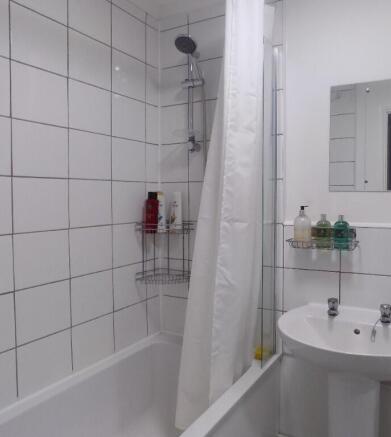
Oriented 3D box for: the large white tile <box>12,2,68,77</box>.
[{"bbox_3d":[-0.581,-0.658,1.417,0.010,0.200,0.250,1,3,30],"label":"large white tile"}]

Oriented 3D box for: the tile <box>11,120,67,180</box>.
[{"bbox_3d":[-0.574,-0.252,1.442,0.010,0.198,0.248,2,3,30],"label":"tile"}]

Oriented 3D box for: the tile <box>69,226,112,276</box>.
[{"bbox_3d":[-0.445,0.137,1.677,0.010,0.198,0.248,2,3,30],"label":"tile"}]

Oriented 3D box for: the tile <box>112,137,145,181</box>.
[{"bbox_3d":[-0.323,-0.278,1.871,0.010,0.198,0.248,2,3,30],"label":"tile"}]

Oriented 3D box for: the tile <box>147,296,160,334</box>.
[{"bbox_3d":[-0.220,0.513,2.072,0.010,0.191,0.115,1,3,30],"label":"tile"}]

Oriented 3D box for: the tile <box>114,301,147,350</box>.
[{"bbox_3d":[-0.319,0.527,1.921,0.010,0.195,0.250,1,3,30],"label":"tile"}]

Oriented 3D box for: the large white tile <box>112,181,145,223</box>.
[{"bbox_3d":[-0.321,-0.076,1.890,0.010,0.200,0.250,1,3,30],"label":"large white tile"}]

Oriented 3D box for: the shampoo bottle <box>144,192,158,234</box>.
[{"bbox_3d":[-0.223,-0.029,1.975,0.067,0.206,0.047,-1,3,-6],"label":"shampoo bottle"}]

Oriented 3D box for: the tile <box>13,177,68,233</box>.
[{"bbox_3d":[-0.578,-0.052,1.449,0.010,0.200,0.250,1,3,30],"label":"tile"}]

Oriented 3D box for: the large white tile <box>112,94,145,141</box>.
[{"bbox_3d":[-0.323,-0.480,1.869,0.010,0.200,0.250,1,3,30],"label":"large white tile"}]

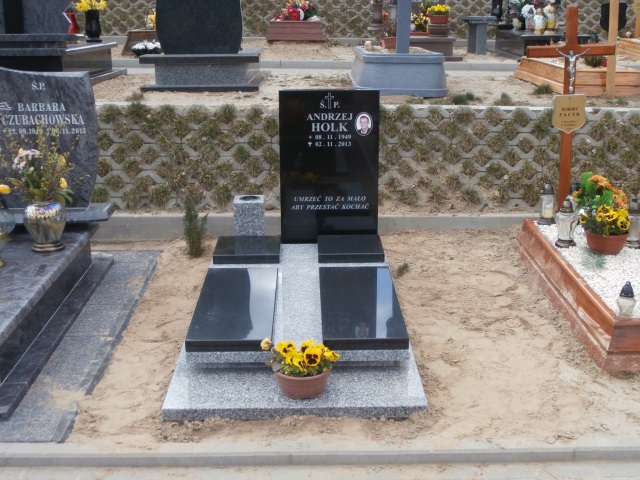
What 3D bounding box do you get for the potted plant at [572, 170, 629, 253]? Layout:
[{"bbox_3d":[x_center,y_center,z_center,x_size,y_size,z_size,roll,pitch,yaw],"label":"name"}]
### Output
[{"bbox_3d":[1.511,-0.149,4.671,0.310,0.430,0.290,-1,17,-1],"label":"potted plant"}]

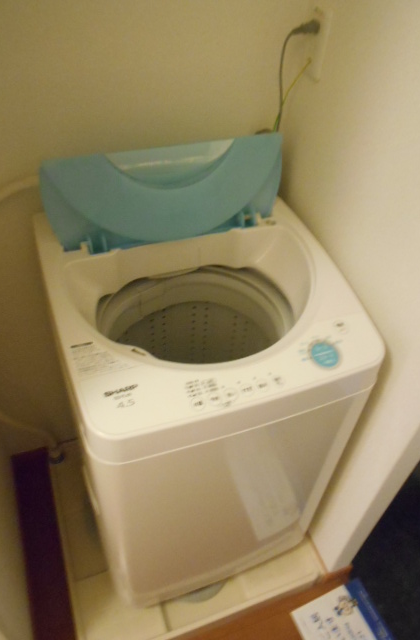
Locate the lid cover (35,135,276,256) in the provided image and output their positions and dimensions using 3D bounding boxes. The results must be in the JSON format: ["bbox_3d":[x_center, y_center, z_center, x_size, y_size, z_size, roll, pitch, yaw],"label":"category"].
[{"bbox_3d":[-0.079,-0.253,0.950,0.465,0.172,0.050,-13,40,-16],"label":"lid cover"}]

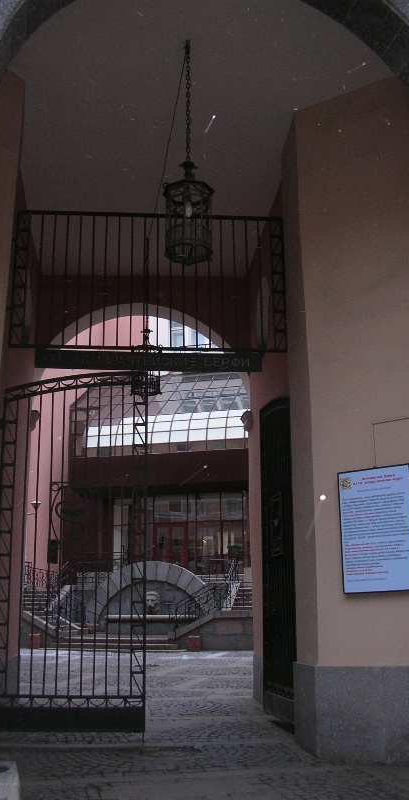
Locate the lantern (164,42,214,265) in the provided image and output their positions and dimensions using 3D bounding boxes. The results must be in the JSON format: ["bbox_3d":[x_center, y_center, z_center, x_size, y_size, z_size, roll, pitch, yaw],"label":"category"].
[{"bbox_3d":[-0.178,-2.758,8.841,0.534,2.778,0.534,1,-16,-5],"label":"lantern"}]

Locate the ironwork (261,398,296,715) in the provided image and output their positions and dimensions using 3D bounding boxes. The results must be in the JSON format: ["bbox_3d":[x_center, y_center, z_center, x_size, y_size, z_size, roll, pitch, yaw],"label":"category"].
[{"bbox_3d":[0.973,2.044,11.151,0.090,4.402,1.867,1,-16,-5],"label":"ironwork"}]

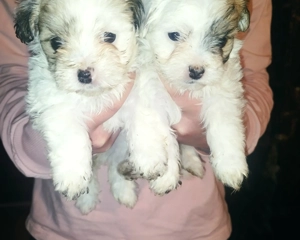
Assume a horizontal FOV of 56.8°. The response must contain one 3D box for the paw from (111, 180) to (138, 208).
[{"bbox_3d":[-0.040,0.116,0.430,0.041,0.043,0.045,0,10,-3],"label":"paw"}]

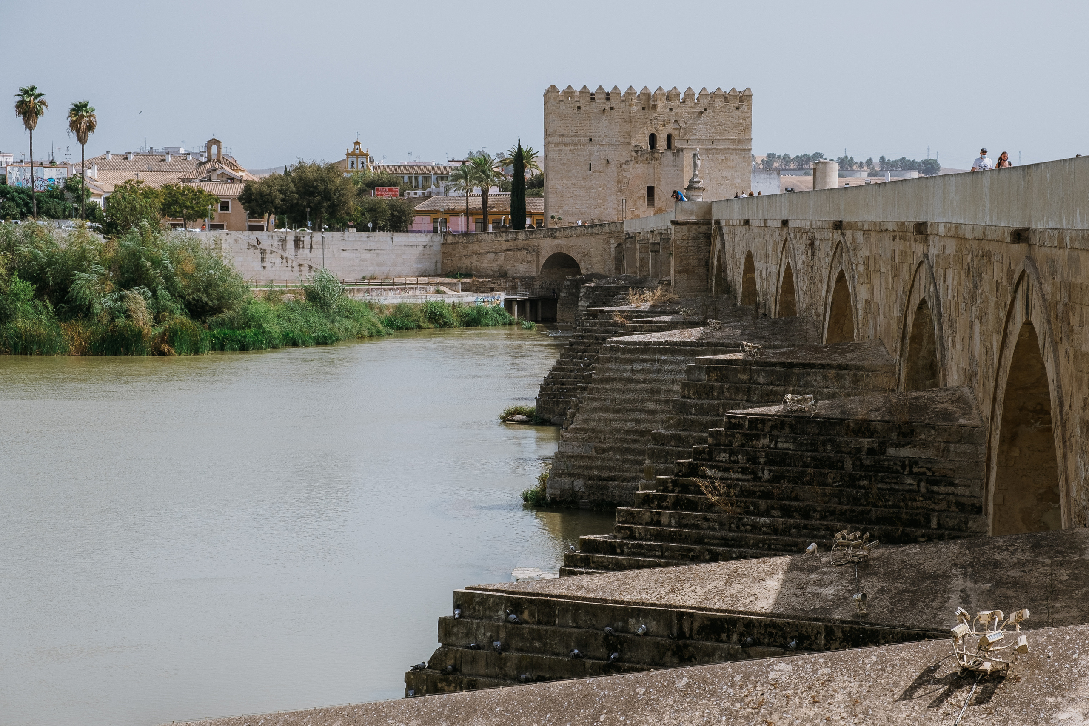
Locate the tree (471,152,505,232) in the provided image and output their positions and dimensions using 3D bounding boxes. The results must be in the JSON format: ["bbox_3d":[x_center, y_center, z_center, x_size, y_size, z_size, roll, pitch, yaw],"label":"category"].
[{"bbox_3d":[-6.648,-19.617,245.228,4.300,10.160,4.300,0,4,0],"label":"tree"}]

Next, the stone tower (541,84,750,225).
[{"bbox_3d":[11.270,-23.564,247.958,23.600,17.450,20.000,0,4,-3],"label":"stone tower"}]

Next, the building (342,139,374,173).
[{"bbox_3d":[-30.134,-29.325,336.773,6.000,13.300,6.000,1,4,9],"label":"building"}]

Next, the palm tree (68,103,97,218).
[{"bbox_3d":[-55.213,-23.322,248.978,3.700,15.830,3.700,0,4,0],"label":"palm tree"}]

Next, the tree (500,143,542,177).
[{"bbox_3d":[-2.838,-20.861,253.160,5.200,11.530,5.200,0,4,0],"label":"tree"}]

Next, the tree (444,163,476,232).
[{"bbox_3d":[-9.798,-19.023,245.270,4.000,8.970,4.000,0,4,0],"label":"tree"}]

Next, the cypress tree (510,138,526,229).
[{"bbox_3d":[-2.999,-20.203,241.177,1.800,11.700,1.800,0,4,0],"label":"cypress tree"}]

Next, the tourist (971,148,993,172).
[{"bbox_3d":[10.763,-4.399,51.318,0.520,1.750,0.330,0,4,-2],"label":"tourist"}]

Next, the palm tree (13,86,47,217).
[{"bbox_3d":[-61.726,-24.426,250.905,4.100,17.760,4.100,0,4,0],"label":"palm tree"}]

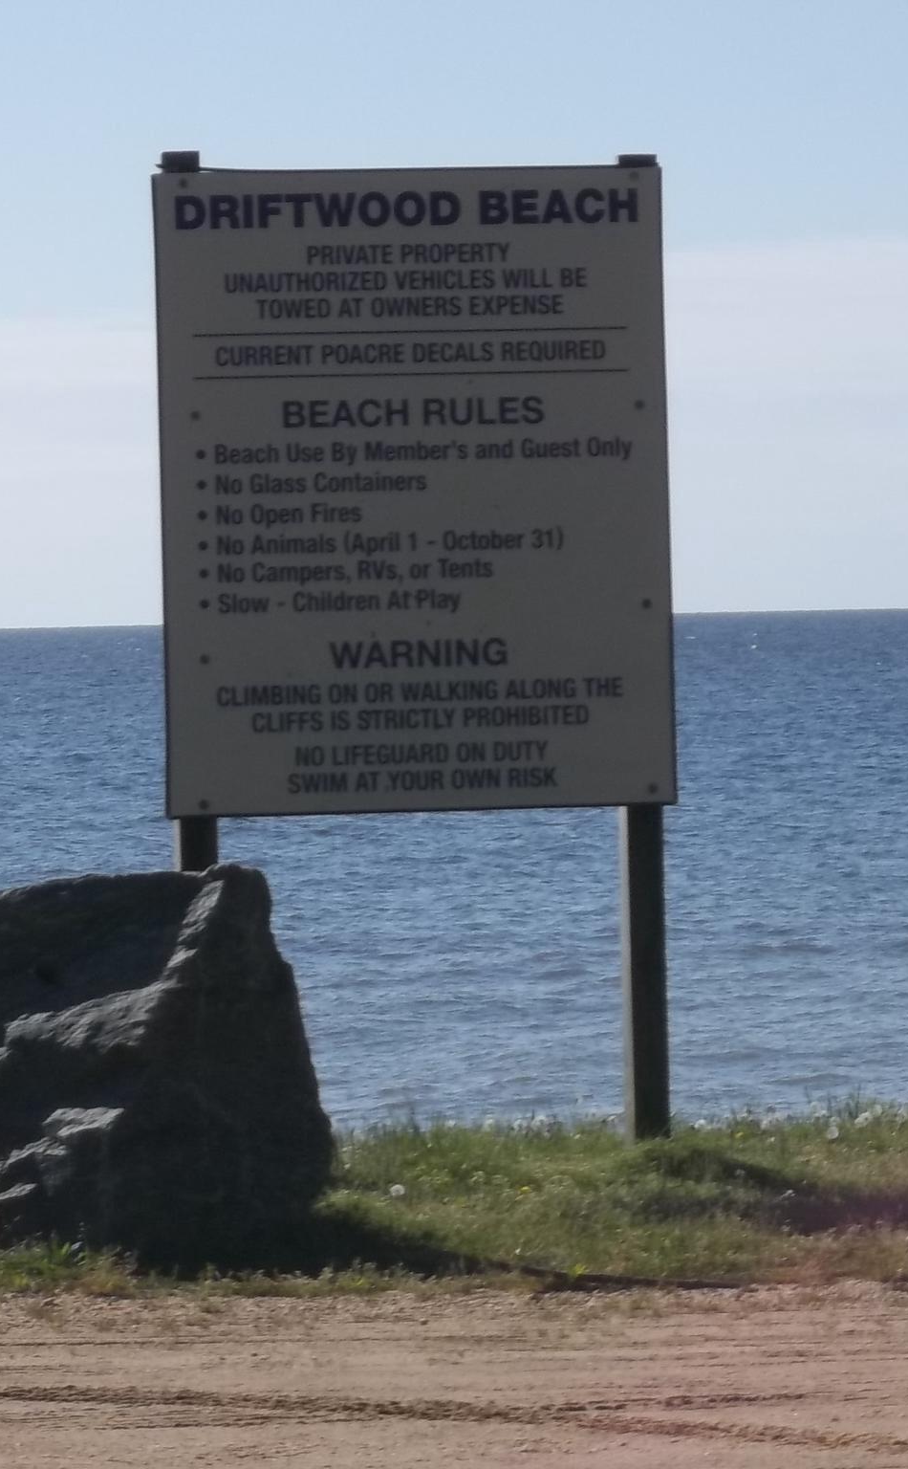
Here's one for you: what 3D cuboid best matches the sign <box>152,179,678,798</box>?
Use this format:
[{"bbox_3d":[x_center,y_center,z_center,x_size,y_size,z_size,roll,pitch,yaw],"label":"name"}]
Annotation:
[{"bbox_3d":[-0.092,-0.580,18.200,1.225,1.524,0.030,-1,1,-11],"label":"sign"}]

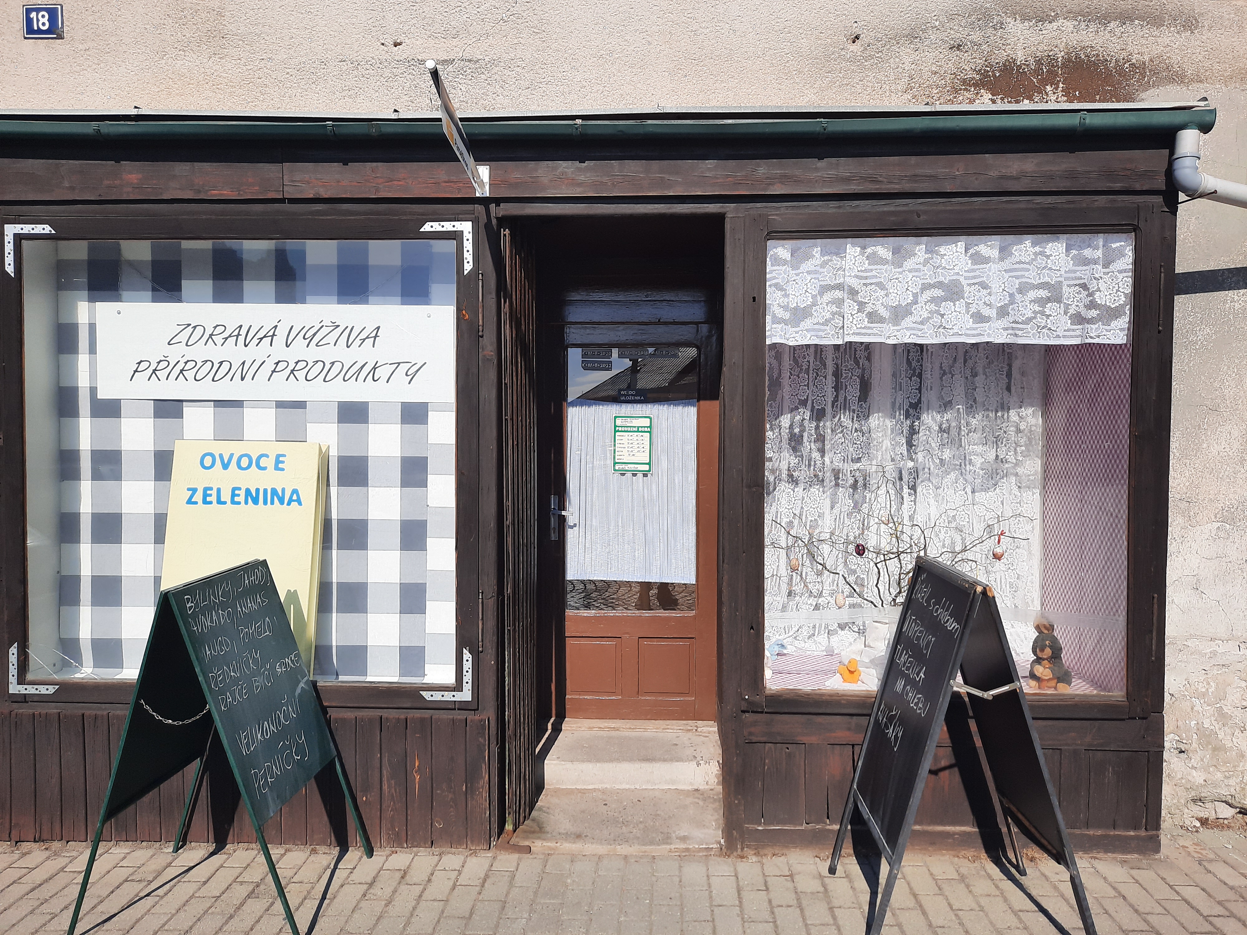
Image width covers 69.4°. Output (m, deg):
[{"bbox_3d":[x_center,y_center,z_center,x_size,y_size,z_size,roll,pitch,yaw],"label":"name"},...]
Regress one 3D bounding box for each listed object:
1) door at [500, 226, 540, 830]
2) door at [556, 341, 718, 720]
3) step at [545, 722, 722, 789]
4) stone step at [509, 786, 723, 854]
[{"bbox_3d":[-0.415,0.247,3.660,0.050,2.365,0.390,1,2,14],"label":"door"},{"bbox_3d":[0.044,0.285,4.561,0.900,1.984,0.055,0,2,2],"label":"door"},{"bbox_3d":[0.027,1.354,4.276,0.870,0.132,0.539,0,2,2],"label":"step"},{"bbox_3d":[-0.024,1.456,3.731,0.865,0.042,0.558,0,2,2],"label":"stone step"}]

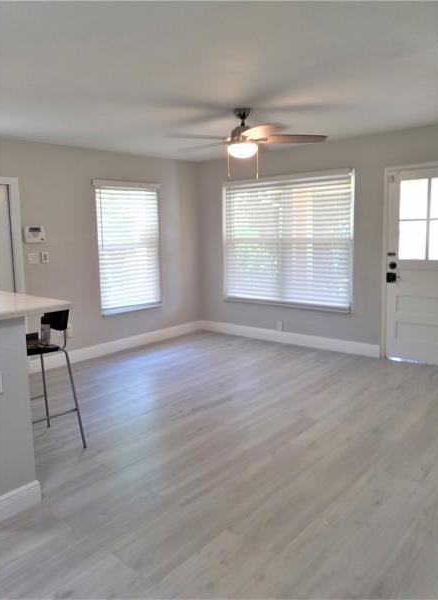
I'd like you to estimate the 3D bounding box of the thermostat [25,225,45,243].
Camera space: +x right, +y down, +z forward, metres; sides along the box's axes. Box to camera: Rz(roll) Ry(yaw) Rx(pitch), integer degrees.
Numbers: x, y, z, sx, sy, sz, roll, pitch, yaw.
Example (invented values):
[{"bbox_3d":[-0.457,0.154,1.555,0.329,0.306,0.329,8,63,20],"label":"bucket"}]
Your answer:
[{"bbox_3d":[-1.925,-0.683,4.713,0.035,0.165,0.190,6,10,40],"label":"thermostat"}]

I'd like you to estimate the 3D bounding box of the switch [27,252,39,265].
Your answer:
[{"bbox_3d":[-1.948,-0.430,4.731,0.015,0.117,0.115,6,10,40],"label":"switch"}]

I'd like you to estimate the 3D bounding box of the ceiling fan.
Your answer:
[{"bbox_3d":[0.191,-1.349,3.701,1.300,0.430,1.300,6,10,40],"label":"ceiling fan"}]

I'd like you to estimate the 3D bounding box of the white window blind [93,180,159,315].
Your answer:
[{"bbox_3d":[-1.098,-0.662,5.669,0.080,1.600,0.970,6,10,40],"label":"white window blind"}]

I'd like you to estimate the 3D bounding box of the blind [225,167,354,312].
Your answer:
[{"bbox_3d":[0.798,-0.720,5.773,1.910,1.590,0.110,6,10,40],"label":"blind"}]

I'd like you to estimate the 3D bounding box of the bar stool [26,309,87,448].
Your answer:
[{"bbox_3d":[-1.269,0.527,3.003,0.510,0.980,0.500,6,10,40],"label":"bar stool"}]

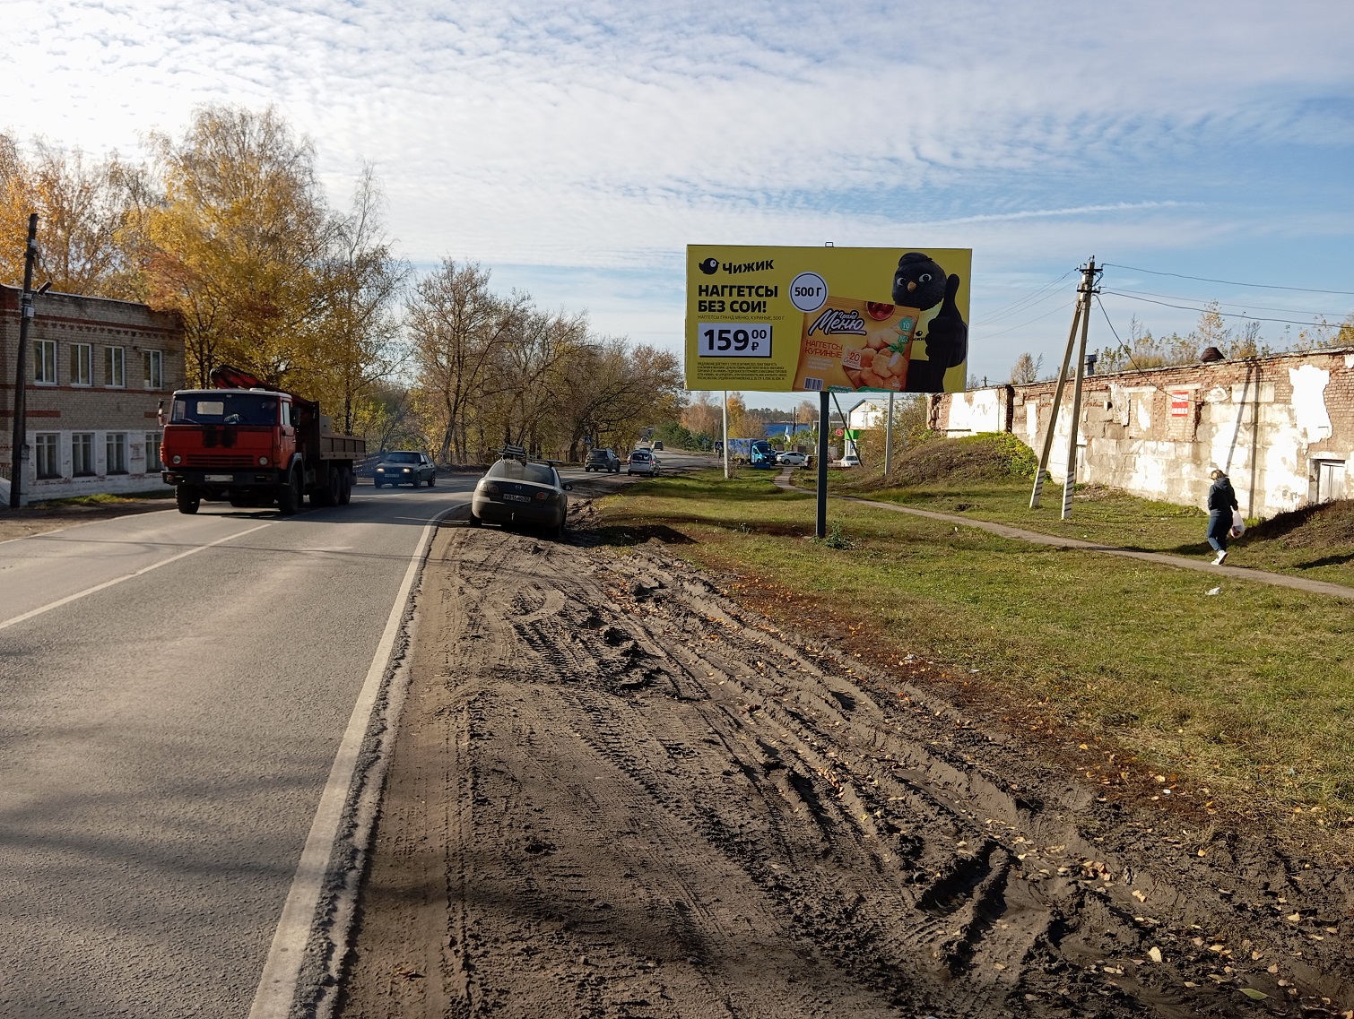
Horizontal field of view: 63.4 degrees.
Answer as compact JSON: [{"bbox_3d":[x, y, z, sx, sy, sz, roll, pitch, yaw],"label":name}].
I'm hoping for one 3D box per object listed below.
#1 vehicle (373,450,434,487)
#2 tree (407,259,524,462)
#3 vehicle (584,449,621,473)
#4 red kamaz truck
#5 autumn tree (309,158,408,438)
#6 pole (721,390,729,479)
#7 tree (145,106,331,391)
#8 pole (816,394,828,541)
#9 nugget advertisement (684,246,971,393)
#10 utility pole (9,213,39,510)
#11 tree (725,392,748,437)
[{"bbox_3d":[-10.378,-1.559,42.000,1.660,1.410,4.100,0,4,-4],"label":"vehicle"},{"bbox_3d":[-12.723,-8.830,67.000,7.000,12.300,7.000,1,4,0],"label":"tree"},{"bbox_3d":[-5.198,-3.483,77.500,1.810,1.670,4.340,2,5,9],"label":"vehicle"},{"bbox_3d":[-9.952,-1.777,27.400,2.500,3.450,7.700,1,4,-2],"label":"red kamaz truck"},{"bbox_3d":[-16.532,-9.809,56.426,5.000,15.100,5.000,-1,5,-16],"label":"autumn tree"},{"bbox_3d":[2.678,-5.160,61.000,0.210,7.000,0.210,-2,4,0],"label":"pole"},{"bbox_3d":[-21.633,-10.683,53.346,9.000,17.200,8.600,-1,5,-22],"label":"tree"},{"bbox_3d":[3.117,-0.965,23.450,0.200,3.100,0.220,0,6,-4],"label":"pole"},{"bbox_3d":[3.250,-4.060,23.549,6.100,3.070,0.300,0,6,-4],"label":"nugget advertisement"},{"bbox_3d":[-17.275,-3.866,29.000,0.270,7.800,0.270,6,4,0],"label":"utility pole"},{"bbox_3d":[9.965,-15.044,184.635,4.000,9.600,4.000,1,4,0],"label":"tree"}]

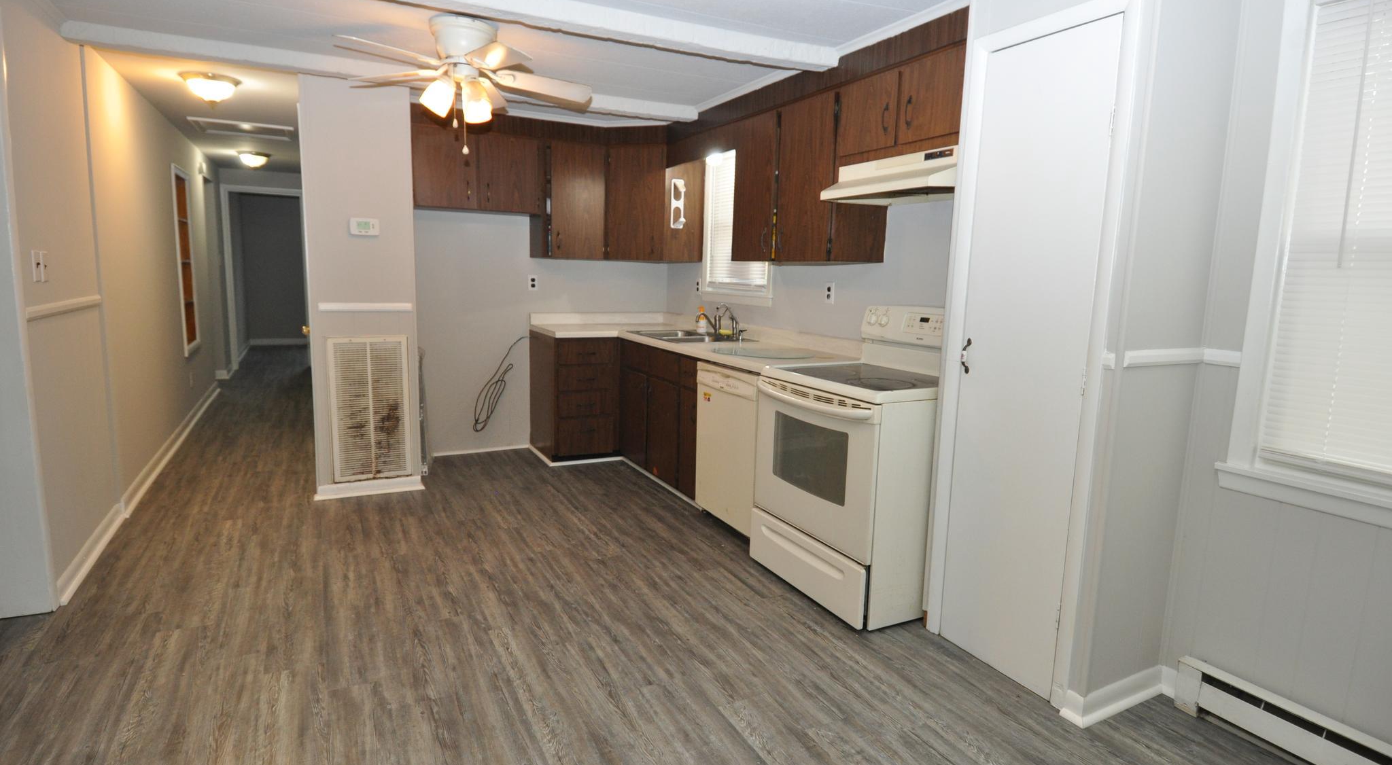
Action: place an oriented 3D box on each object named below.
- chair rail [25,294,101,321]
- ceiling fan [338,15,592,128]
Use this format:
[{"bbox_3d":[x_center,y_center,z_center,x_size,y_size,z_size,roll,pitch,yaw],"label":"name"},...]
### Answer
[{"bbox_3d":[-2.712,-0.331,3.011,0.023,0.046,1.050,-3,10,-29],"label":"chair rail"},{"bbox_3d":[-1.015,-1.333,3.006,1.100,0.420,1.100,-3,10,-29],"label":"ceiling fan"}]

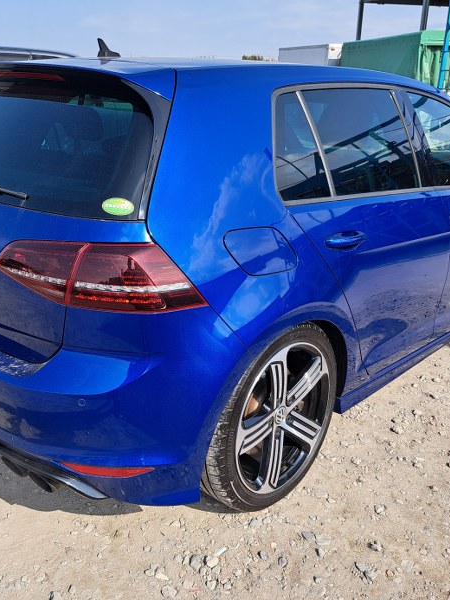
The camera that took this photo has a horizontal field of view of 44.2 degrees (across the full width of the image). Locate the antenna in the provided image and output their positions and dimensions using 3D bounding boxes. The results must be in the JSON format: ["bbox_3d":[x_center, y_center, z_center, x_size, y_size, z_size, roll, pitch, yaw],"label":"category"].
[{"bbox_3d":[-0.437,-0.950,2.095,0.063,0.068,0.137,18,25,40],"label":"antenna"}]

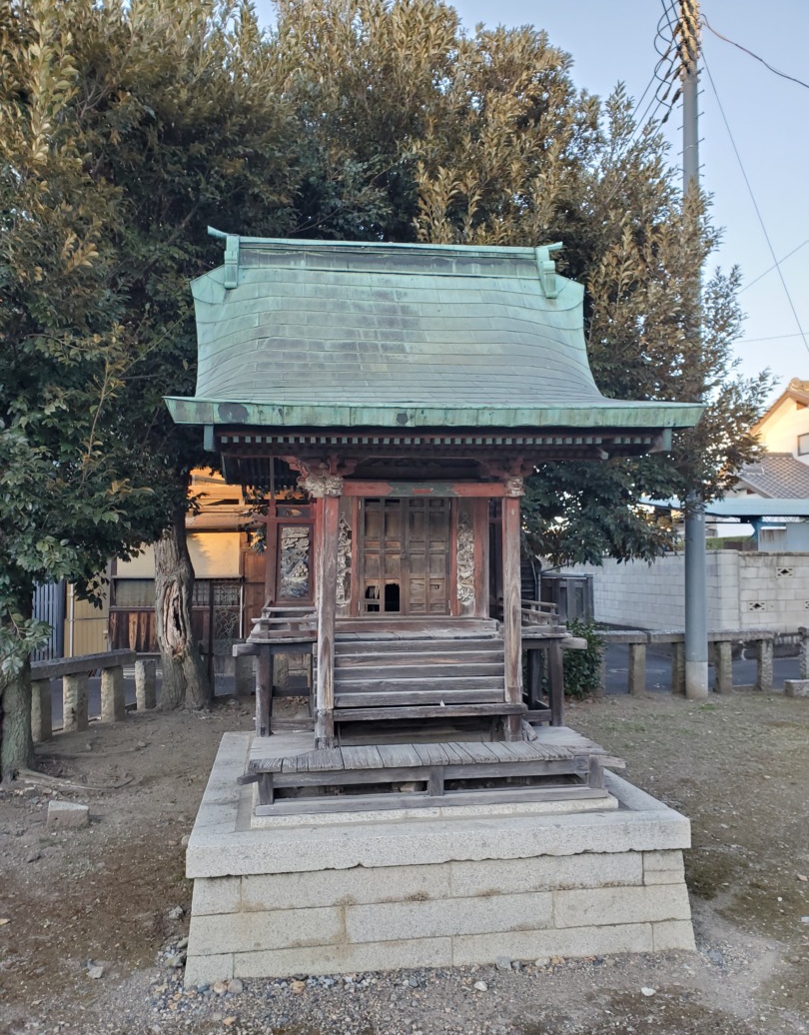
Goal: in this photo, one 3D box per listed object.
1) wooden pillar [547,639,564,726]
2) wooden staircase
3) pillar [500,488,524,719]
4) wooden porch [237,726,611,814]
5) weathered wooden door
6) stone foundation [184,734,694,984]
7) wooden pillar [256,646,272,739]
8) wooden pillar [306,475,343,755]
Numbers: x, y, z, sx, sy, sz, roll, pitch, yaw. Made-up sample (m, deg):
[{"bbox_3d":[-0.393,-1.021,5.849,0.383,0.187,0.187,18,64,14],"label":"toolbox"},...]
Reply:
[{"bbox_3d":[0.794,0.874,4.285,0.067,0.450,0.071,0,-4,-9],"label":"wooden pillar"},{"bbox_3d":[0.062,0.827,3.984,1.005,0.475,0.404,0,-4,-9],"label":"wooden staircase"},{"bbox_3d":[0.528,0.445,3.930,0.084,1.258,0.081,0,-4,-9],"label":"pillar"},{"bbox_3d":[0.085,1.135,3.758,1.621,0.187,0.853,0,-4,-9],"label":"wooden porch"},{"bbox_3d":[0.002,0.205,4.451,0.501,0.654,0.045,0,-4,-9],"label":"weathered wooden door"},{"bbox_3d":[0.017,1.553,4.200,2.006,0.519,2.176,0,-4,-9],"label":"stone foundation"},{"bbox_3d":[-0.699,0.861,4.046,0.070,0.450,0.071,0,-4,-9],"label":"wooden pillar"},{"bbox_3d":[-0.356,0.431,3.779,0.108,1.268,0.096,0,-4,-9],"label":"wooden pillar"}]

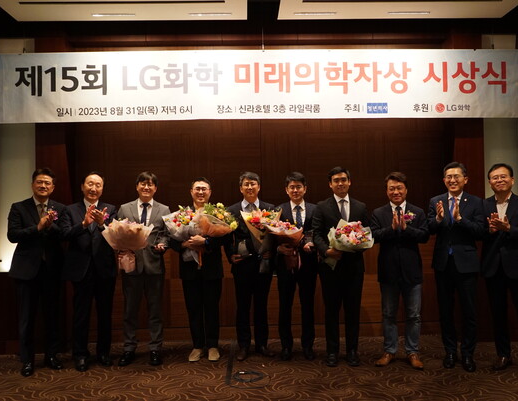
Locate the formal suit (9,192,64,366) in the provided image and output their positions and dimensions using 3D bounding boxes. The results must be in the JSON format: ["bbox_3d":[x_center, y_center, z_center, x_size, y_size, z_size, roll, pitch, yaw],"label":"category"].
[{"bbox_3d":[-1.973,0.705,4.308,0.524,1.503,0.440,0,-2,-30],"label":"formal suit"}]

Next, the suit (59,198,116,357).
[{"bbox_3d":[-1.537,0.704,4.359,0.521,1.431,0.420,0,-2,-23],"label":"suit"}]

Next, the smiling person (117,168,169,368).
[{"bbox_3d":[-1.066,0.610,4.463,0.510,1.744,0.420,-1,-1,-5],"label":"smiling person"}]

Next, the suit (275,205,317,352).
[{"bbox_3d":[0.360,0.713,4.583,0.441,1.441,0.360,-1,-2,3],"label":"suit"}]

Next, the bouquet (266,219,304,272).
[{"bbox_3d":[0.227,0.400,4.300,0.350,0.460,0.320,-1,-1,6],"label":"bouquet"}]

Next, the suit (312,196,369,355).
[{"bbox_3d":[0.726,0.634,4.306,0.530,1.395,0.350,-1,-1,4],"label":"suit"}]

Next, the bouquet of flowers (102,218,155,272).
[{"bbox_3d":[-1.133,0.391,4.200,0.450,0.480,0.360,-1,-1,-3],"label":"bouquet of flowers"}]

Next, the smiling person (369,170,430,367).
[{"bbox_3d":[1.244,0.596,4.299,0.540,1.698,0.420,-1,-1,9],"label":"smiling person"}]

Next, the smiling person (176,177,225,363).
[{"bbox_3d":[-0.550,0.631,4.545,0.500,1.692,0.420,-1,-1,-2],"label":"smiling person"}]

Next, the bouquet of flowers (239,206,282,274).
[{"bbox_3d":[0.018,0.362,4.380,0.370,0.560,0.300,-1,-1,0],"label":"bouquet of flowers"}]

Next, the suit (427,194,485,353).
[{"bbox_3d":[1.702,0.631,4.170,0.508,1.421,0.420,-1,-2,22],"label":"suit"}]

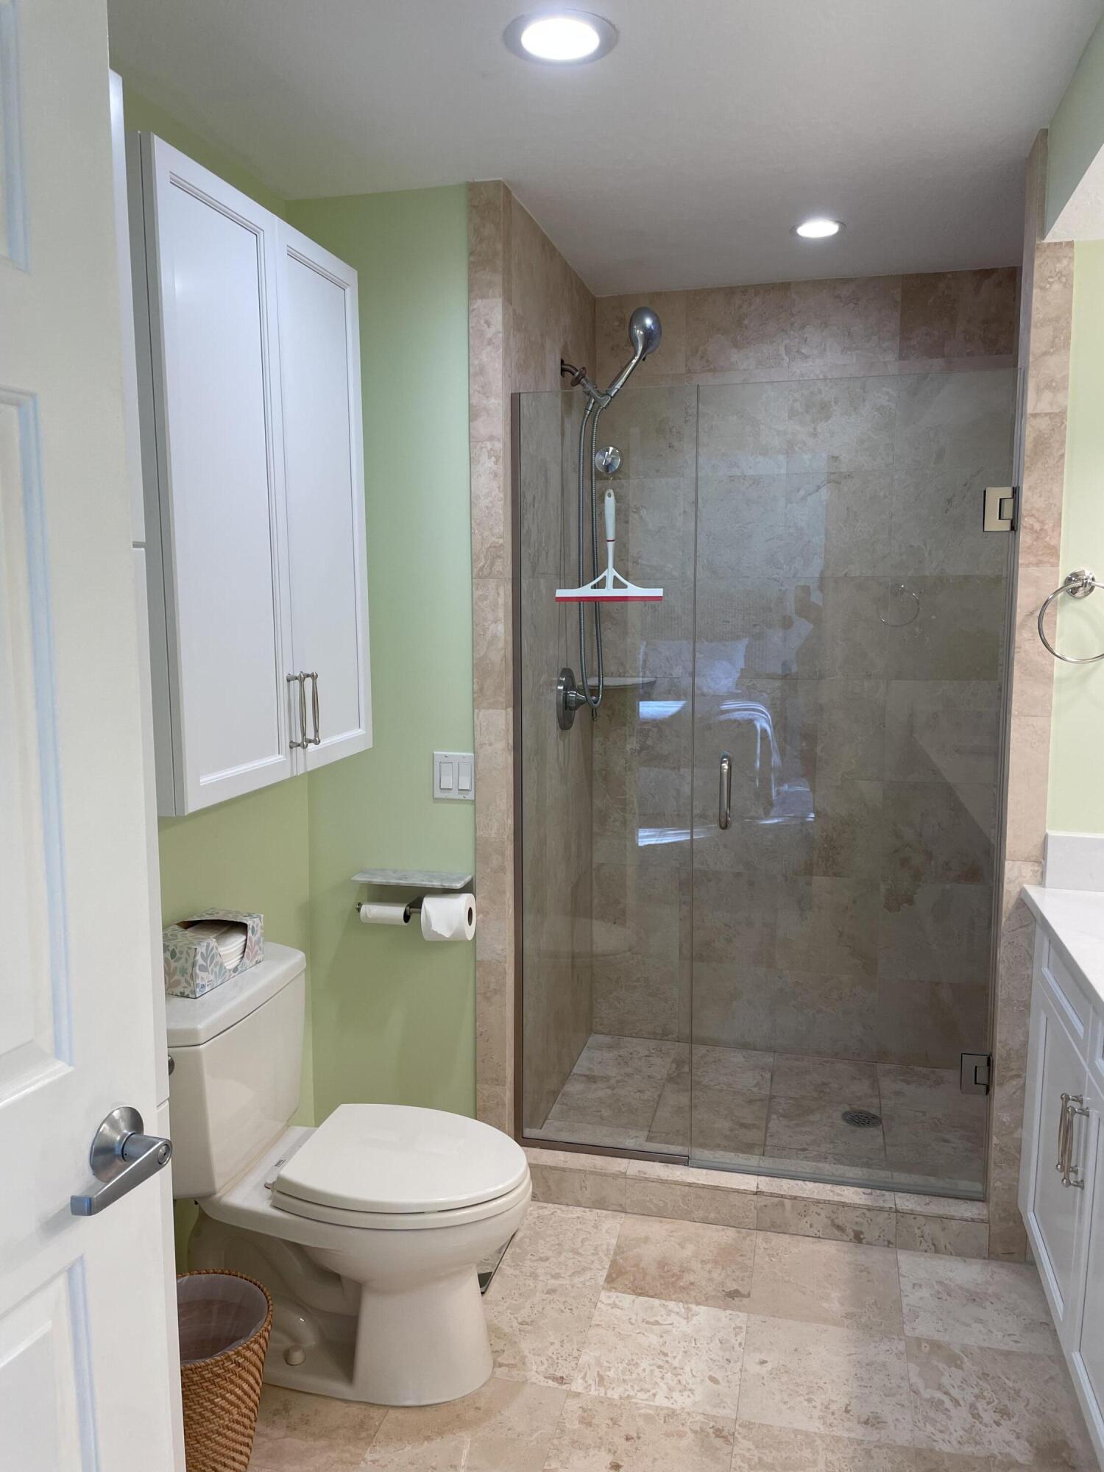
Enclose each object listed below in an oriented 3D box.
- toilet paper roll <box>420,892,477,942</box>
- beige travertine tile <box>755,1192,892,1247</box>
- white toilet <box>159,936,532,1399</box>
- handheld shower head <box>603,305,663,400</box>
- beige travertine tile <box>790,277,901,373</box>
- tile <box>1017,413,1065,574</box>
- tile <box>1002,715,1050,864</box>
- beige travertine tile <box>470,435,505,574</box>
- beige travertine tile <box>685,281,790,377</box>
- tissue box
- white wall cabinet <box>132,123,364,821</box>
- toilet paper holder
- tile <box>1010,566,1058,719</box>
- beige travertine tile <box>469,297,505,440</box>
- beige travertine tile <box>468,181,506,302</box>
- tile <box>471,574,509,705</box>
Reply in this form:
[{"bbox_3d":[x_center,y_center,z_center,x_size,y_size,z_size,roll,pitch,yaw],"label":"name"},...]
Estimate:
[{"bbox_3d":[-0.241,0.427,2.604,0.104,0.104,0.104,1,7,12],"label":"toilet paper roll"},{"bbox_3d":[0.627,1.107,2.531,0.308,0.094,0.015,1,7,14],"label":"beige travertine tile"},{"bbox_3d":[-0.395,0.854,2.160,0.714,0.724,0.433,1,7,14],"label":"white toilet"},{"bbox_3d":[0.219,-1.038,3.004,0.101,0.258,0.106,19,12,-37],"label":"handheld shower head"},{"bbox_3d":[0.855,-1.205,3.231,0.307,0.239,0.015,1,7,14],"label":"beige travertine tile"},{"bbox_3d":[1.009,-0.503,2.274,0.078,0.310,0.012,1,7,14],"label":"tile"},{"bbox_3d":[1.012,0.112,2.346,0.078,0.310,0.012,1,7,14],"label":"tile"},{"bbox_3d":[-0.142,-0.518,2.532,0.086,0.307,0.015,1,7,14],"label":"beige travertine tile"},{"bbox_3d":[0.557,-1.213,3.304,0.307,0.239,0.015,1,7,14],"label":"beige travertine tile"},{"bbox_3d":[-0.668,0.417,2.137,0.116,0.096,0.220,2,8,18],"label":"tissue box"},{"bbox_3d":[-0.625,-0.423,2.060,0.283,1.010,0.720,1,7,14],"label":"white wall cabinet"},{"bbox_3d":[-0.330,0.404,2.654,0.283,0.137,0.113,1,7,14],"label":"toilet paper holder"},{"bbox_3d":[0.979,-0.196,2.251,0.073,0.308,0.015,1,7,14],"label":"tile"},{"bbox_3d":[-0.147,-0.832,2.525,0.080,0.310,0.012,1,7,14],"label":"beige travertine tile"},{"bbox_3d":[-0.142,-1.099,2.458,0.085,0.252,0.015,1,7,14],"label":"beige travertine tile"},{"bbox_3d":[-0.141,-0.214,2.571,0.086,0.307,0.015,1,7,14],"label":"tile"}]

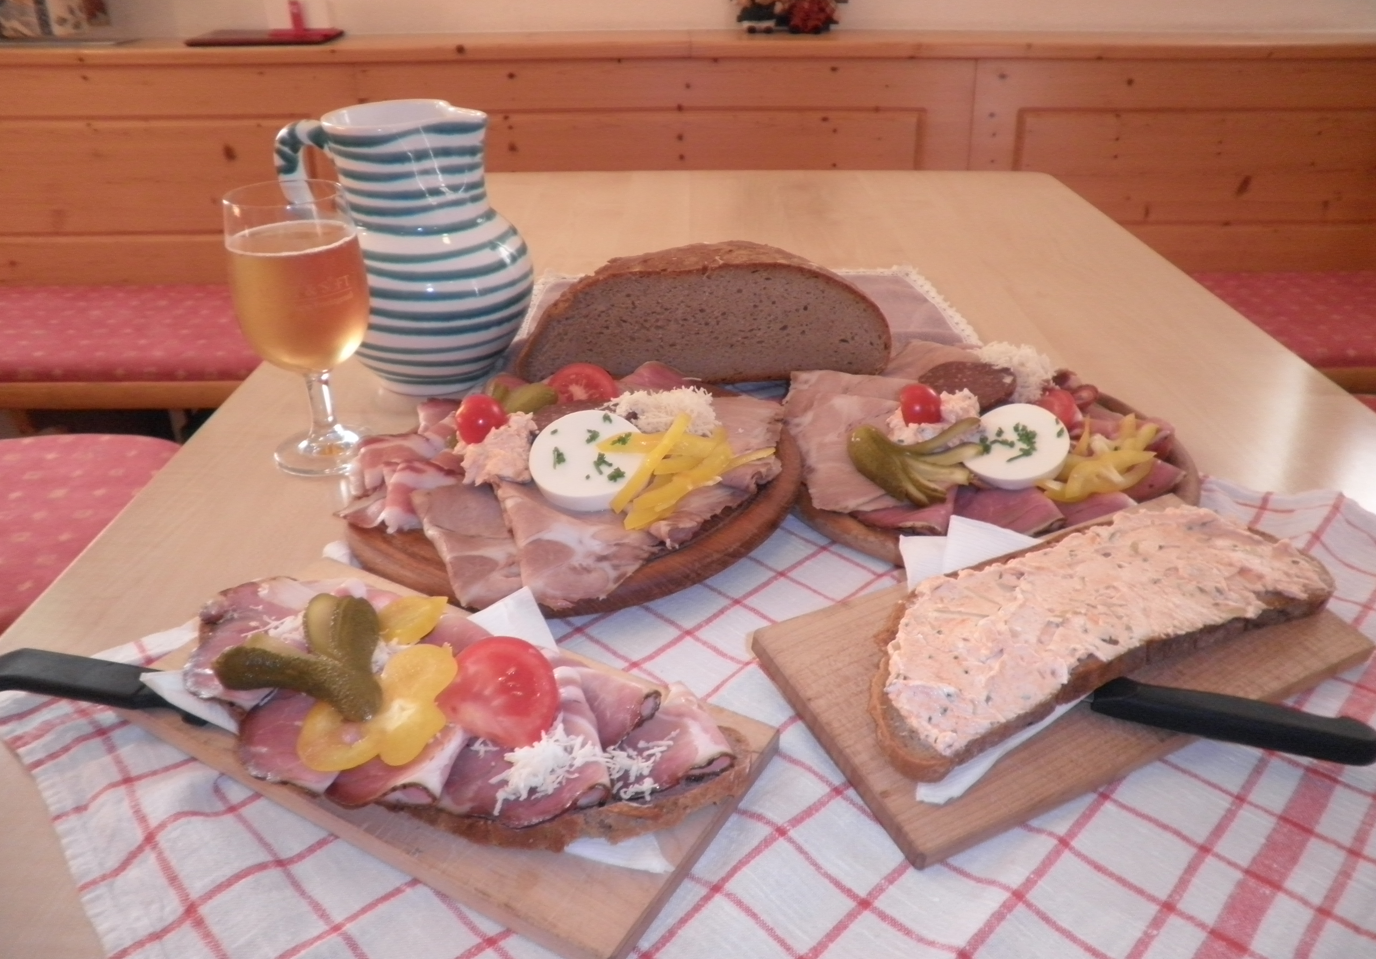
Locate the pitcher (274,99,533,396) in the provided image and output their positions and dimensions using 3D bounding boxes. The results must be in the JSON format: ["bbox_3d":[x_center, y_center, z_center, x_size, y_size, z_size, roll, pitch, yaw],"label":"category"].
[{"bbox_3d":[-0.216,-0.173,0.780,0.183,0.205,0.158,8,30,13],"label":"pitcher"}]

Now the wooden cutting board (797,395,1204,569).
[{"bbox_3d":[0.192,-0.013,0.687,0.274,0.022,0.274,0,29,0],"label":"wooden cutting board"}]

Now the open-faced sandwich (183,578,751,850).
[{"bbox_3d":[-0.114,0.091,0.446,0.275,0.042,0.108,13,31,21],"label":"open-faced sandwich"}]

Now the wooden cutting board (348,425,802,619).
[{"bbox_3d":[-0.076,-0.006,0.669,0.284,0.022,0.284,0,29,0],"label":"wooden cutting board"}]

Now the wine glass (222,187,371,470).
[{"bbox_3d":[-0.243,-0.094,0.663,0.082,0.180,0.082,0,29,0],"label":"wine glass"}]

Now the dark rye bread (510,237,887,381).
[{"bbox_3d":[0.007,-0.165,0.873,0.292,0.104,0.165,-1,29,-3],"label":"dark rye bread"}]

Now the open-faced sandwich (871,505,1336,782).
[{"bbox_3d":[0.188,0.063,0.493,0.265,0.026,0.096,-15,40,-22],"label":"open-faced sandwich"}]

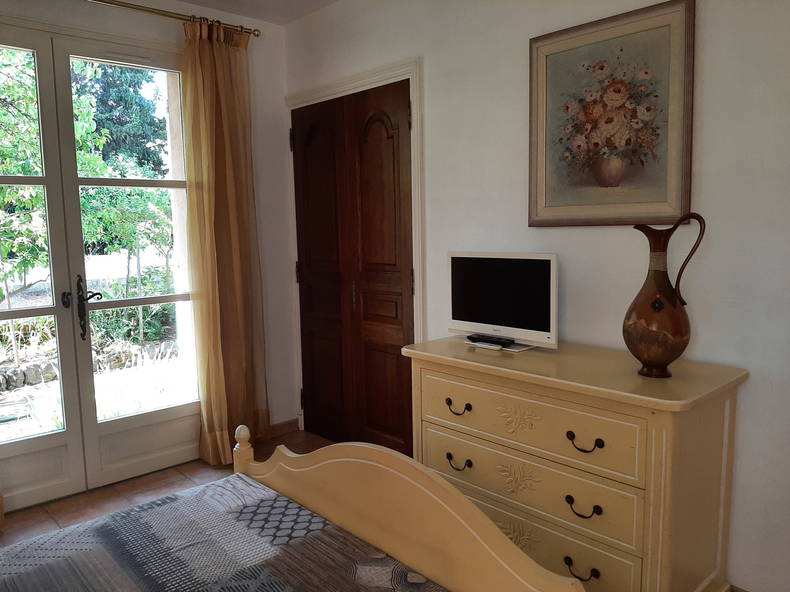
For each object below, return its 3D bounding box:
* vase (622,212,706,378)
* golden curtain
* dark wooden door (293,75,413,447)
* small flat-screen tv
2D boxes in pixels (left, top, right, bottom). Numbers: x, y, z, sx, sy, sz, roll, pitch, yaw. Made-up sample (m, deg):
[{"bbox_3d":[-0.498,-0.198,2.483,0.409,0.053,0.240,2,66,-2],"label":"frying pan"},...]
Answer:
[{"bbox_3d":[0.826,-0.003,1.831,0.222,0.498,0.190,2,7,27],"label":"vase"},{"bbox_3d":[-0.940,-0.258,3.352,0.440,2.380,0.170,-7,9,-43],"label":"golden curtain"},{"bbox_3d":[-0.247,-0.094,3.416,0.050,2.040,1.040,-7,9,-43],"label":"dark wooden door"},{"bbox_3d":[0.416,0.011,2.363,0.180,0.363,0.532,-7,9,-43],"label":"small flat-screen tv"}]

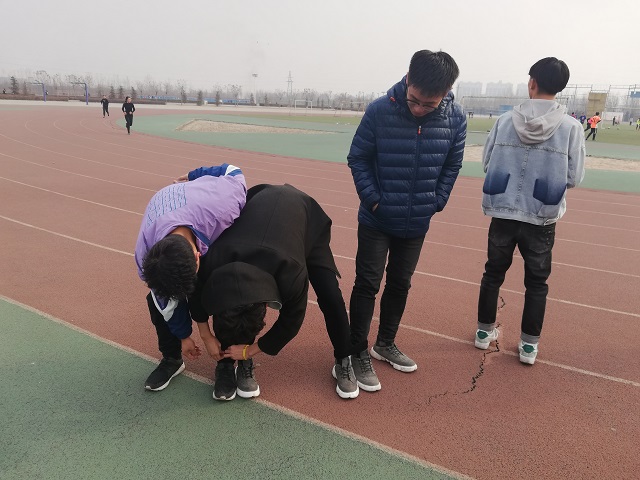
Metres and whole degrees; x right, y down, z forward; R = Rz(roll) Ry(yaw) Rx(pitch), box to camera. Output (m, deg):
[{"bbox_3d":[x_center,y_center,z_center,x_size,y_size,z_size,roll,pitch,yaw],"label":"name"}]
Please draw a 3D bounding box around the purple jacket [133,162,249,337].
[{"bbox_3d":[-0.642,0.037,2.457,0.580,0.820,0.600,5,16,12],"label":"purple jacket"}]

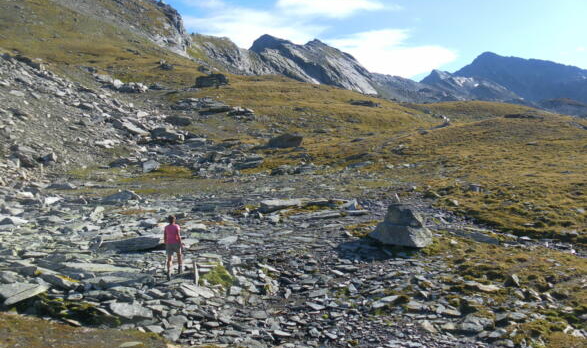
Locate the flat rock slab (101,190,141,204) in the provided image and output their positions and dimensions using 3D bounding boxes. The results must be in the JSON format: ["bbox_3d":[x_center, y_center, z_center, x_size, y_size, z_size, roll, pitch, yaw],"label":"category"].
[{"bbox_3d":[-8.600,1.168,29.500,1.950,0.580,1.400,0,1,0],"label":"flat rock slab"}]

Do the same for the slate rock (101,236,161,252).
[{"bbox_3d":[-5.089,2.222,18.700,2.000,0.380,1.100,0,1,0],"label":"slate rock"}]

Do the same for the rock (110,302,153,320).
[{"bbox_3d":[-3.186,2.688,11.600,0.840,0.220,0.500,0,1,0],"label":"rock"}]

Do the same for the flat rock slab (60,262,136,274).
[{"bbox_3d":[-5.362,2.612,16.400,2.100,0.190,1.000,0,1,0],"label":"flat rock slab"}]

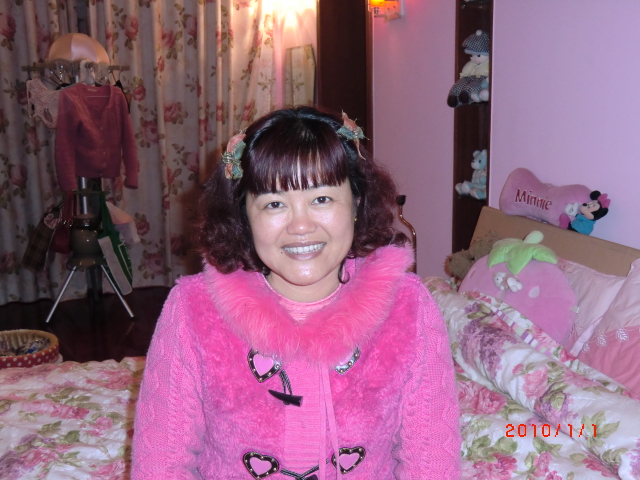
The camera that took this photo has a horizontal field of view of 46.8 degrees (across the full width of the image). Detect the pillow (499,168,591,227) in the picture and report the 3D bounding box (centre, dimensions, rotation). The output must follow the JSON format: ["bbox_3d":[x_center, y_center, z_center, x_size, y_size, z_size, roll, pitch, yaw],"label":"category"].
[{"bbox_3d":[0.705,-0.126,2.300,0.320,0.185,0.130,17,19,39],"label":"pillow"}]

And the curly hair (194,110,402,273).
[{"bbox_3d":[-0.027,-0.070,1.070,0.295,0.245,0.235,-3,6,-2],"label":"curly hair"}]

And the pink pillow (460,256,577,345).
[{"bbox_3d":[0.572,0.173,2.120,0.330,0.350,0.170,7,-8,40],"label":"pink pillow"}]

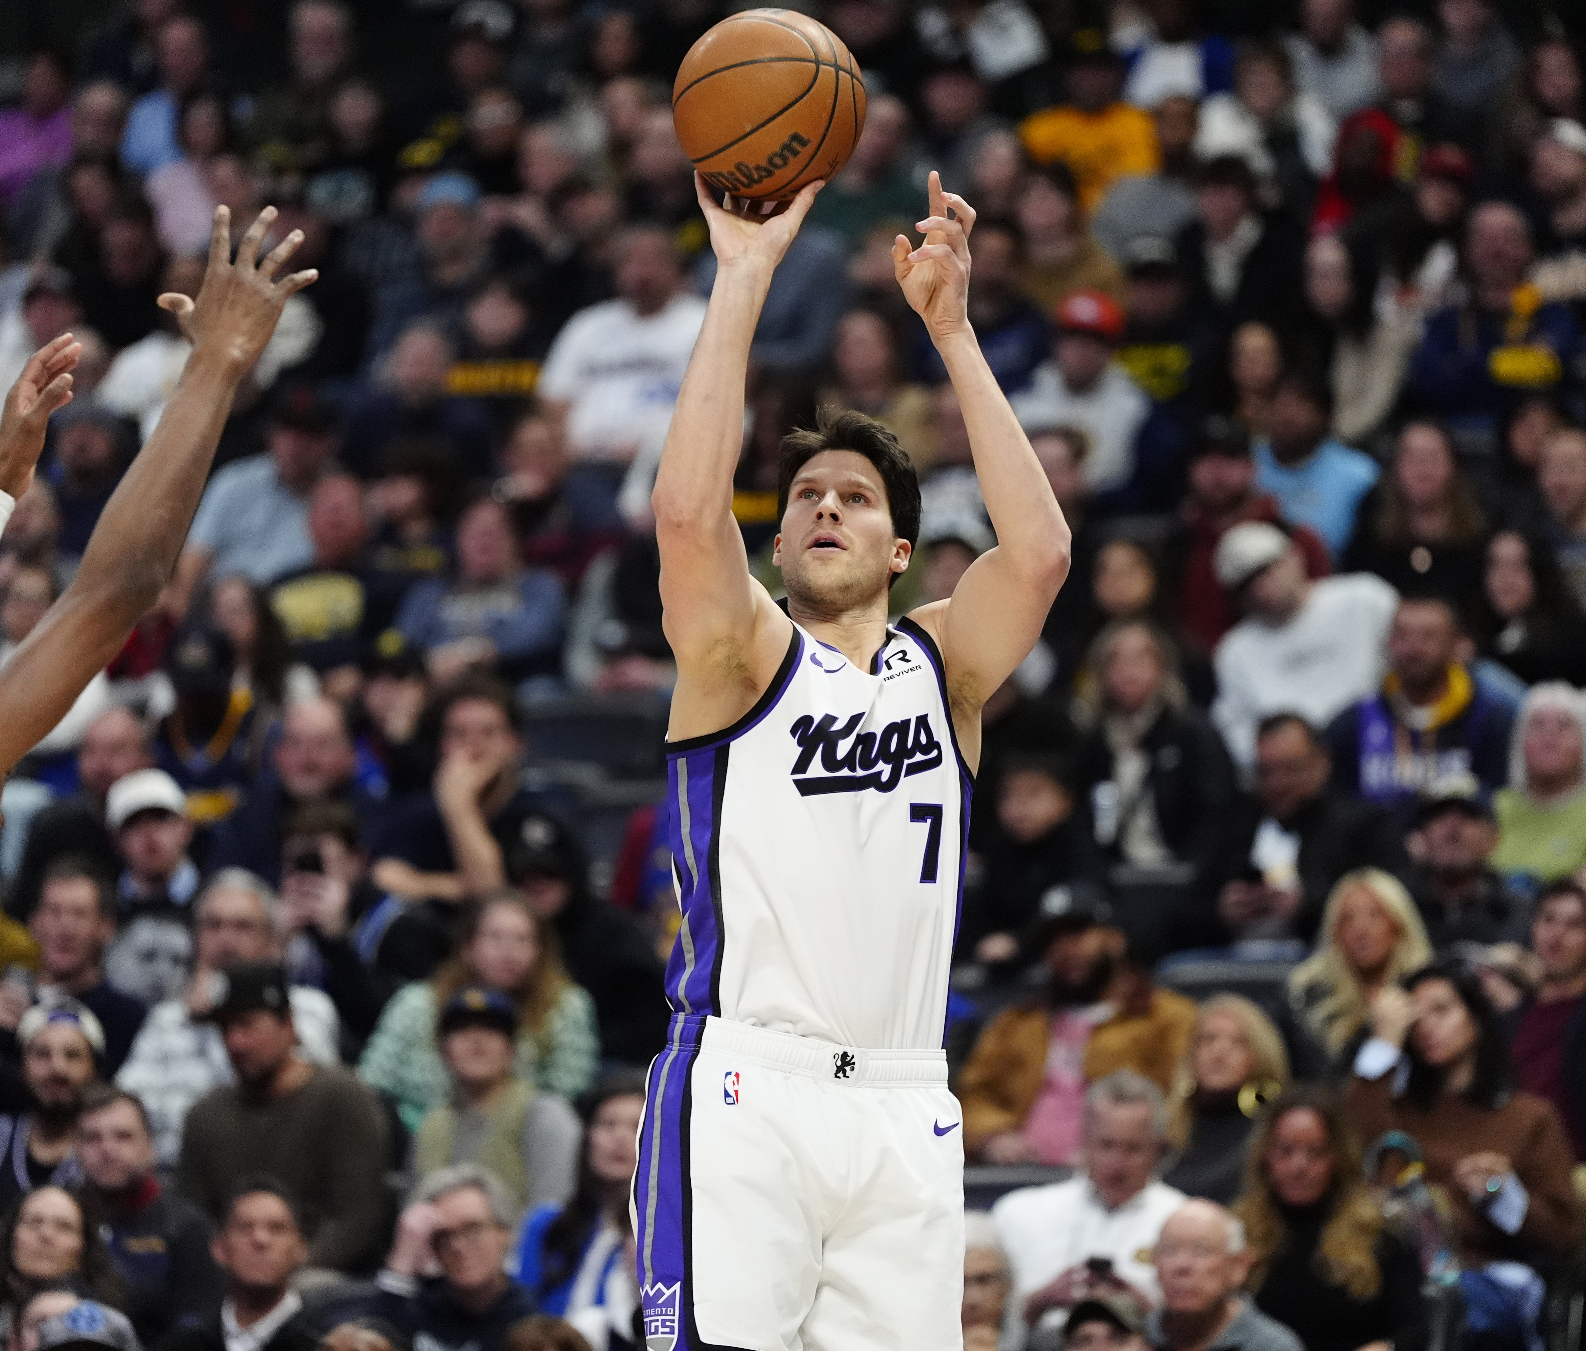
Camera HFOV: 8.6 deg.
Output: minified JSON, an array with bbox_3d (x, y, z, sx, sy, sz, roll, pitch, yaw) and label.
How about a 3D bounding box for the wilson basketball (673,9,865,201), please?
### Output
[{"bbox_3d":[-0.029,-0.711,13.170,0.240,0.240,0.240,0,-3,0],"label":"wilson basketball"}]

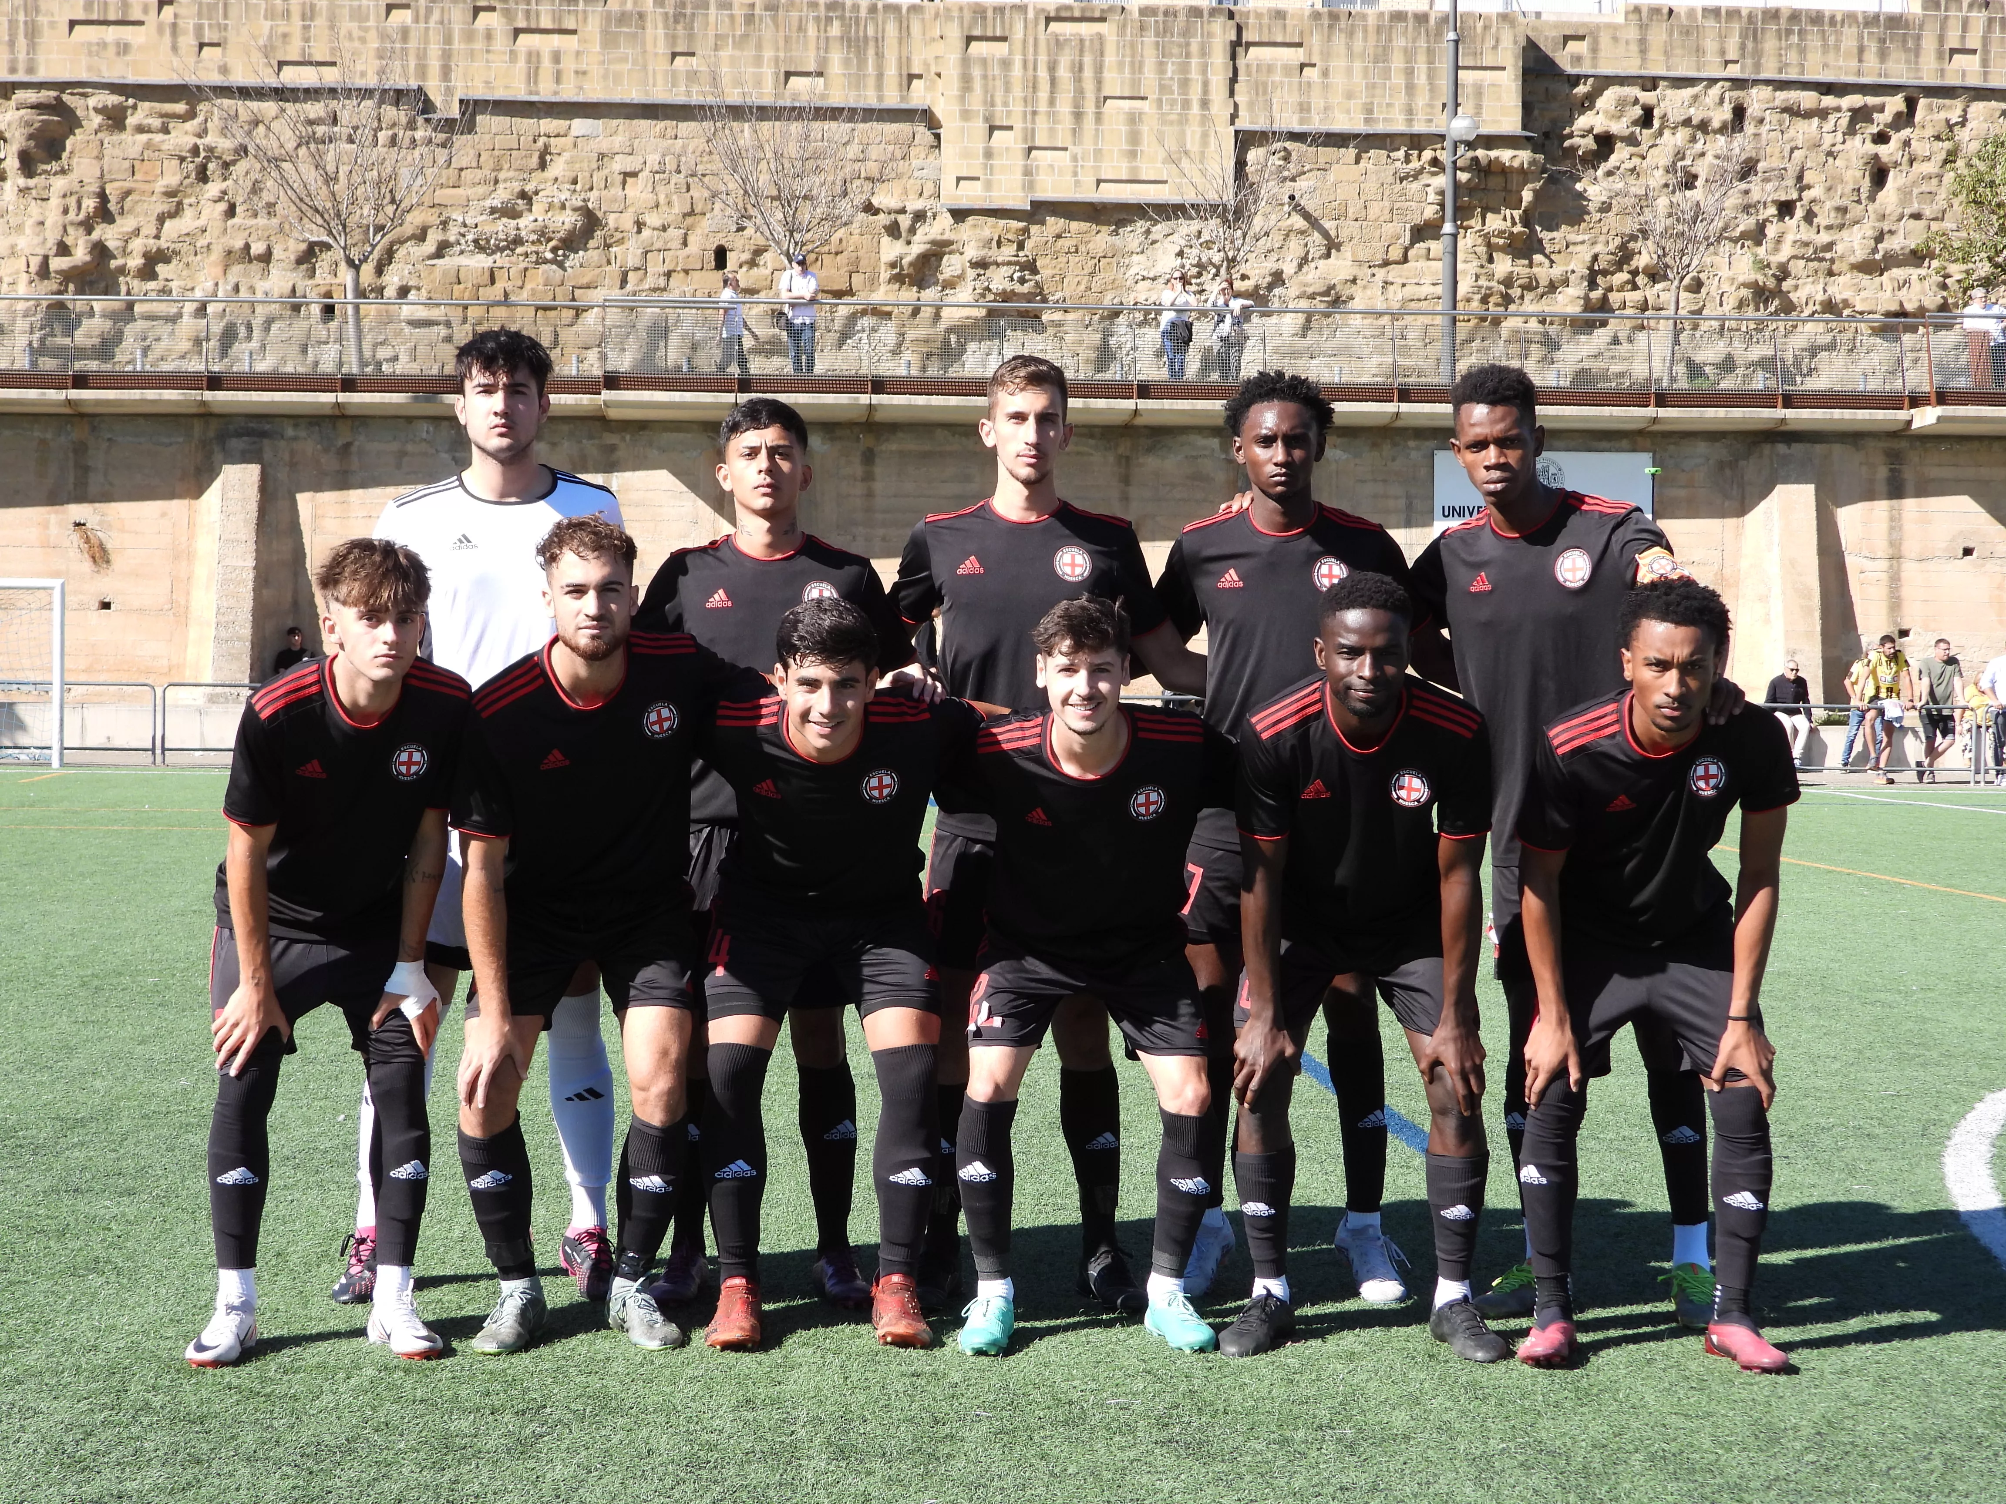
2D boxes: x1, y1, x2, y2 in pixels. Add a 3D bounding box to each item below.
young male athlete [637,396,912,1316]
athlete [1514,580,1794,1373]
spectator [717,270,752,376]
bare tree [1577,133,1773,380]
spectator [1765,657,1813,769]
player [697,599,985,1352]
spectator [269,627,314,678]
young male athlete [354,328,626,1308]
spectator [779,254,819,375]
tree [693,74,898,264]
[{"bbox_3d":[-0.434,0.183,6.620,0.535,1.720,0.370,1,1,-2],"label":"young male athlete"},{"bbox_3d":[1.164,0.371,6.230,0.490,1.355,0.600,1,1,8],"label":"athlete"},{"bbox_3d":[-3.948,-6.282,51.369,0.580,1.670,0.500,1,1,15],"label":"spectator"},{"bbox_3d":[10.384,-7.480,53.638,3.000,4.290,2.900,1,1,0],"label":"bare tree"},{"bbox_3d":[10.398,-0.508,46.000,0.640,1.480,0.700,1,1,0],"label":"spectator"},{"bbox_3d":[-0.291,0.393,6.240,0.530,1.325,0.550,1,1,-2],"label":"player"},{"bbox_3d":[-9.280,-0.810,45.500,0.540,1.700,0.400,1,1,-6],"label":"spectator"},{"bbox_3d":[-0.982,0.116,6.650,0.530,1.845,0.380,1,1,-5],"label":"young male athlete"},{"bbox_3d":[-2.801,-6.022,47.800,0.540,1.710,0.420,1,1,-3],"label":"spectator"},{"bbox_3d":[-3.179,-7.966,53.630,3.200,4.950,3.100,1,1,0],"label":"tree"}]

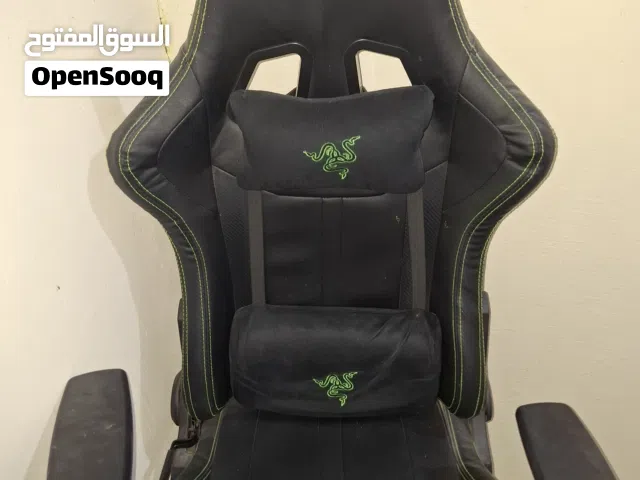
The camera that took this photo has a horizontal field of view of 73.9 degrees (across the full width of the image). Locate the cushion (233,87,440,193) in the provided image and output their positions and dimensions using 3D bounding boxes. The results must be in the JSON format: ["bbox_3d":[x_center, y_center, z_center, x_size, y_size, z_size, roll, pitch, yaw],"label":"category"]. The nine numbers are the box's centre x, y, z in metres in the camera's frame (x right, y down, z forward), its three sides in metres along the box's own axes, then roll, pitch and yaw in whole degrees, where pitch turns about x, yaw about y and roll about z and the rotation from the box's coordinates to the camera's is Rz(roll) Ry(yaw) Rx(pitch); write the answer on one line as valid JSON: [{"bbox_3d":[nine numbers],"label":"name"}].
[{"bbox_3d":[0.015,-0.135,0.595,0.280,0.147,0.090,0,13,0],"label":"cushion"}]

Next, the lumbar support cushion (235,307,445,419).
[{"bbox_3d":[0.026,0.194,0.690,0.335,0.175,0.105,0,10,0],"label":"lumbar support cushion"}]

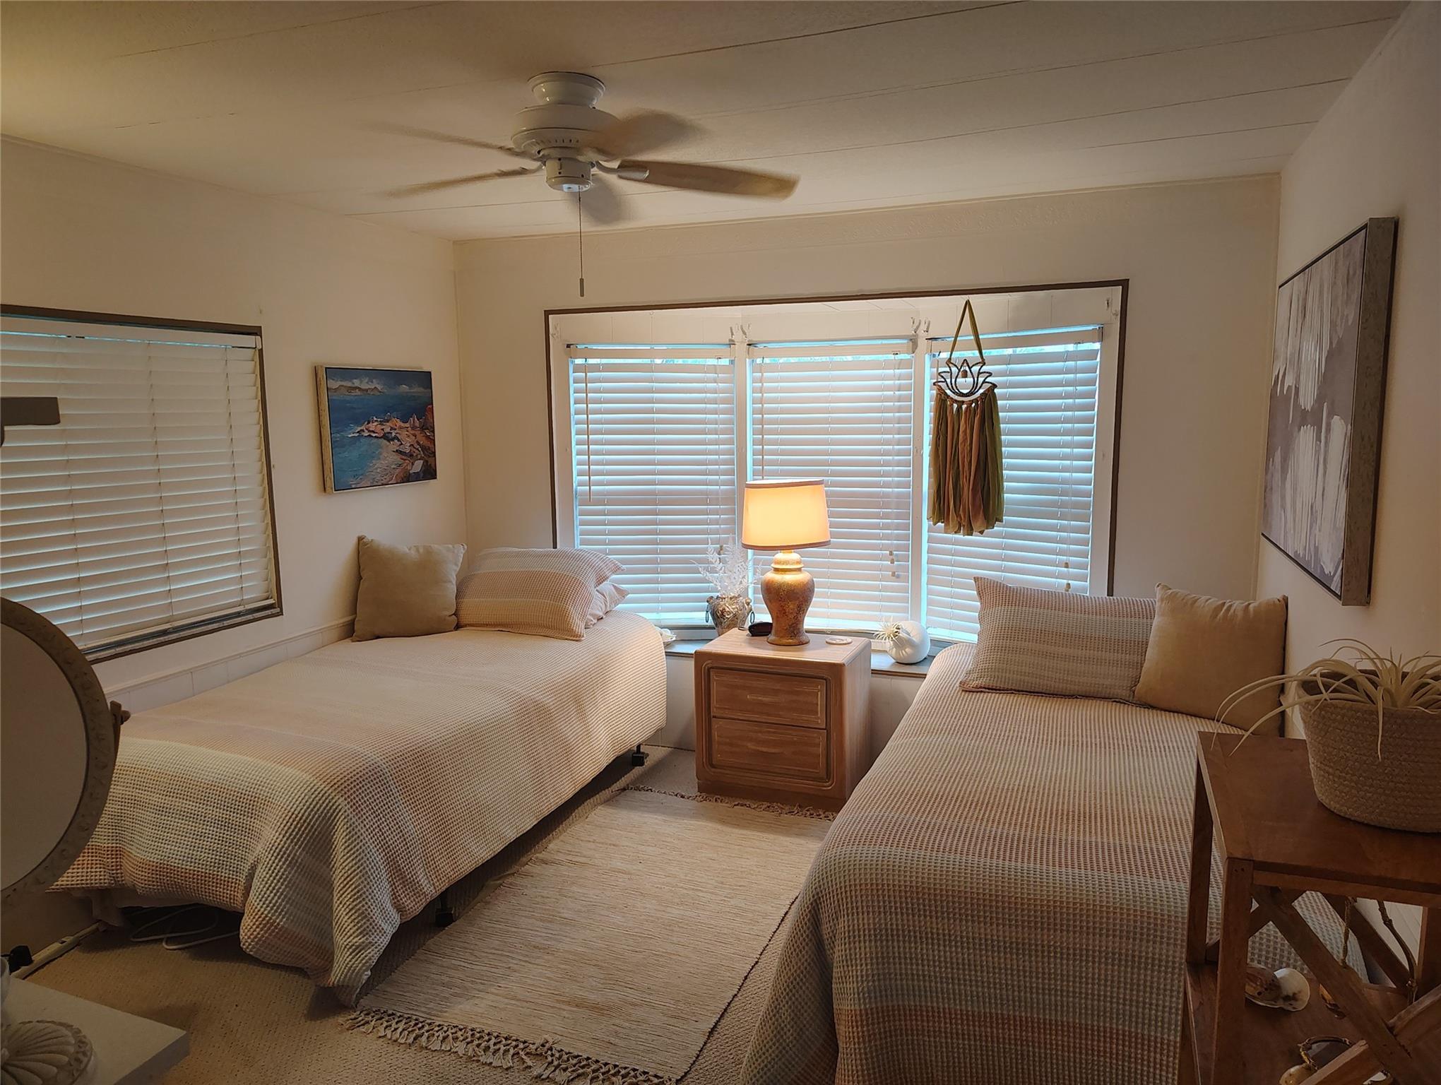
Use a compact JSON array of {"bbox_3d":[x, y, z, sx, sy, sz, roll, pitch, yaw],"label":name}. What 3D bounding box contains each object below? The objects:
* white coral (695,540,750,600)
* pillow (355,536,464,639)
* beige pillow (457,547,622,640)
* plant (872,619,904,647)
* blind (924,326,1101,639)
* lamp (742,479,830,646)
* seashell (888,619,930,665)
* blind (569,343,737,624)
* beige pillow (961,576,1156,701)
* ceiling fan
[{"bbox_3d":[0.023,0.123,4.455,0.245,0.260,0.200,-1,8,0],"label":"white coral"},{"bbox_3d":[-1.285,0.197,4.114,0.430,0.425,0.140,-3,-9,-18],"label":"pillow"},{"bbox_3d":[-0.766,0.201,4.214,0.630,0.165,0.450,3,50,23],"label":"beige pillow"},{"bbox_3d":[0.704,0.381,4.202,0.137,0.113,0.120,1,8,10],"label":"plant"},{"bbox_3d":[1.138,-0.191,4.014,0.750,1.276,0.060,7,11,43],"label":"blind"},{"bbox_3d":[0.270,0.078,4.010,0.360,0.650,0.360,-1,8,0],"label":"lamp"},{"bbox_3d":[0.796,0.421,4.236,0.180,0.172,0.165,0,8,4],"label":"seashell"},{"bbox_3d":[-0.295,-0.247,4.574,0.752,1.290,0.060,-1,8,-1],"label":"blind"},{"bbox_3d":[1.142,0.320,3.303,0.640,0.165,0.440,2,48,20],"label":"beige pillow"},{"bbox_3d":[-0.350,-0.951,2.366,1.080,0.255,1.080,2,8,21],"label":"ceiling fan"}]

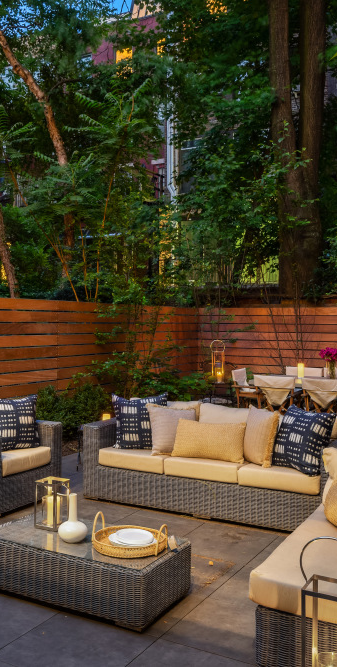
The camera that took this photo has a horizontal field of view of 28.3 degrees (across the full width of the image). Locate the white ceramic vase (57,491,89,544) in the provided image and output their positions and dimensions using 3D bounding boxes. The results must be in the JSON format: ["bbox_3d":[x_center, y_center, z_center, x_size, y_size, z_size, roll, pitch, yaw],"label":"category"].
[{"bbox_3d":[-0.567,1.105,3.984,0.173,0.283,0.173,1,1,0],"label":"white ceramic vase"}]

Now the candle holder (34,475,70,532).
[{"bbox_3d":[-0.735,1.086,4.261,0.157,0.299,0.157,2,2,27],"label":"candle holder"}]

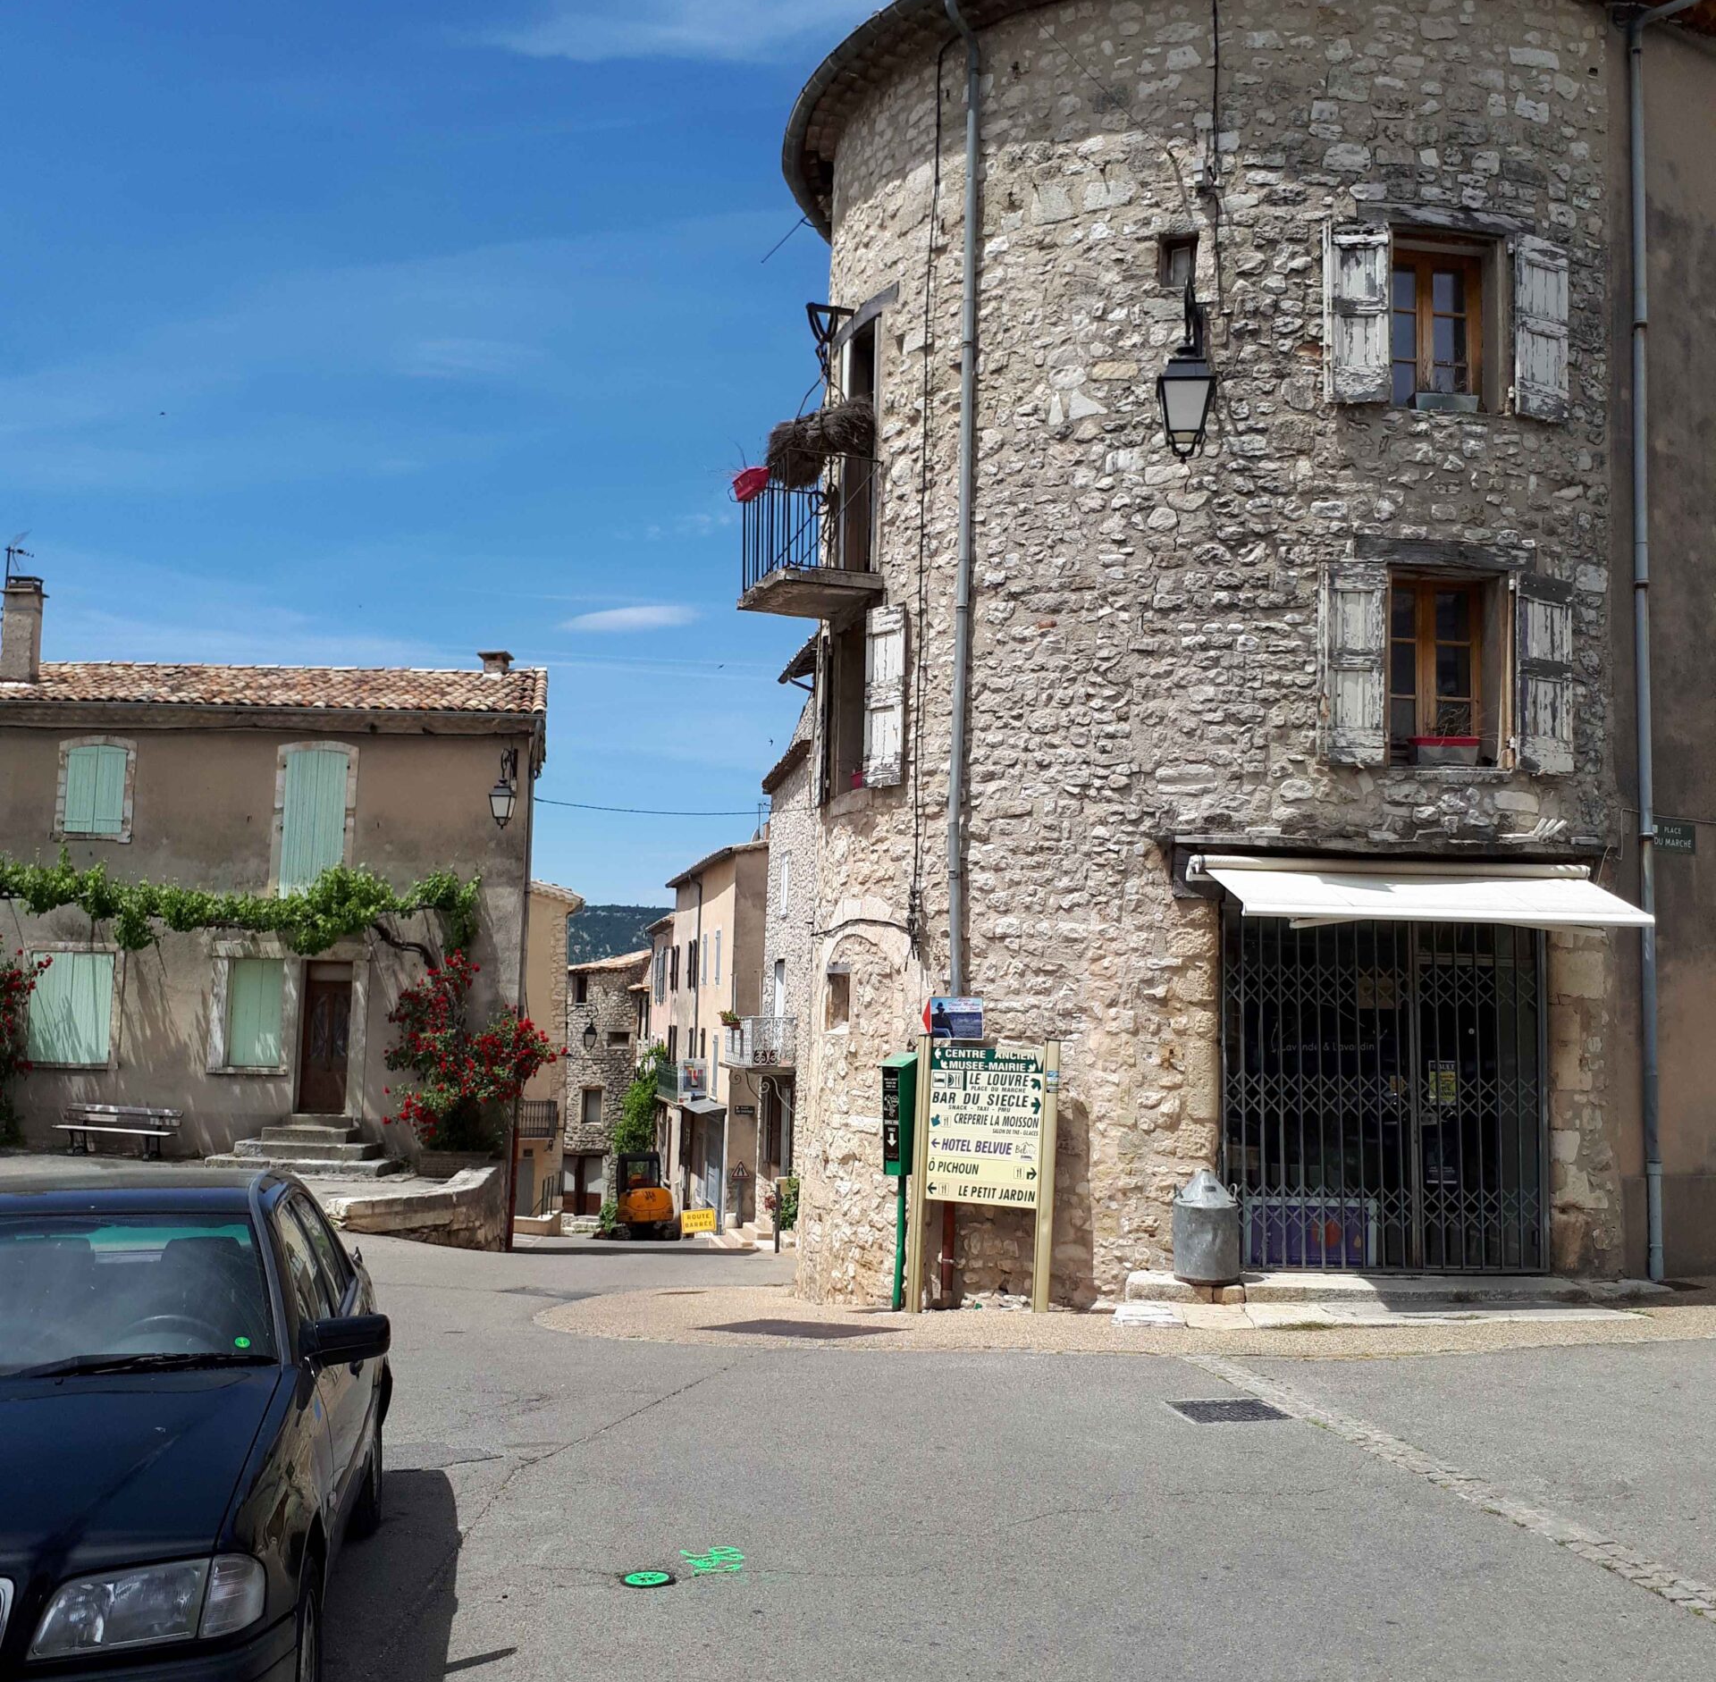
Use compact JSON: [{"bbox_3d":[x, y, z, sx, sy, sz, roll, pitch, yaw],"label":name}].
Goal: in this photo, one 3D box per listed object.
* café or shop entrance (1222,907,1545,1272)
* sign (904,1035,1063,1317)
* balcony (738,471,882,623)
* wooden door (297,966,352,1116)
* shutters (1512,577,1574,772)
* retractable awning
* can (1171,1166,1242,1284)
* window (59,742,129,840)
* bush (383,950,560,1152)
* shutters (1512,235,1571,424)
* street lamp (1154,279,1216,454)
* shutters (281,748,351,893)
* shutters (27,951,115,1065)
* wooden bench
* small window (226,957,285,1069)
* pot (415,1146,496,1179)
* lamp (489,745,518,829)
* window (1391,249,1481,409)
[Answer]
[{"bbox_3d":[3.544,1.646,12.070,2.255,2.473,0.250,2,-6,-4],"label":"café or shop entrance"},{"bbox_3d":[0.843,2.248,12.016,0.990,1.839,0.100,-1,-6,24],"label":"sign"},{"bbox_3d":[-0.377,-2.403,14.388,0.800,1.100,1.280,3,-6,-19],"label":"balcony"},{"bbox_3d":[-8.043,2.987,26.969,0.755,2.296,0.120,1,-6,2],"label":"wooden door"},{"bbox_3d":[5.220,-1.257,13.444,0.523,1.456,0.050,3,-6,-24],"label":"shutters"},{"bbox_3d":[3.714,0.343,11.723,2.750,0.477,0.950,2,-6,-5],"label":"retractable awning"},{"bbox_3d":[2.237,2.450,11.422,0.457,0.681,0.437,1,-6,0],"label":"can"},{"bbox_3d":[-11.658,-0.781,27.316,0.875,1.323,0.060,1,-5,-1],"label":"window"},{"bbox_3d":[-5.671,3.104,26.260,2.500,2.950,1.100,1,-6,2],"label":"bush"},{"bbox_3d":[5.275,-3.921,13.674,0.486,1.398,0.050,3,-6,-20],"label":"shutters"},{"bbox_3d":[2.199,-3.090,11.911,0.380,1.170,0.700,0,-6,17],"label":"street lamp"},{"bbox_3d":[-8.331,-0.223,27.330,0.959,2.338,0.060,1,-5,-1],"label":"shutters"},{"bbox_3d":[-11.919,2.539,27.061,1.223,1.687,0.080,1,-5,-1],"label":"shutters"},{"bbox_3d":[-10.974,4.339,26.497,1.740,0.690,0.560,4,-5,-1],"label":"wooden bench"},{"bbox_3d":[-9.186,2.632,27.255,0.759,1.658,0.060,1,-5,-1],"label":"small window"},{"bbox_3d":[-5.919,4.775,26.265,1.100,0.380,0.480,1,-5,-2],"label":"pot"},{"bbox_3d":[-5.232,-0.769,26.767,0.380,1.200,0.780,1,-6,2],"label":"lamp"},{"bbox_3d":[4.336,-3.890,13.698,0.960,1.260,0.100,2,-5,-9],"label":"window"}]

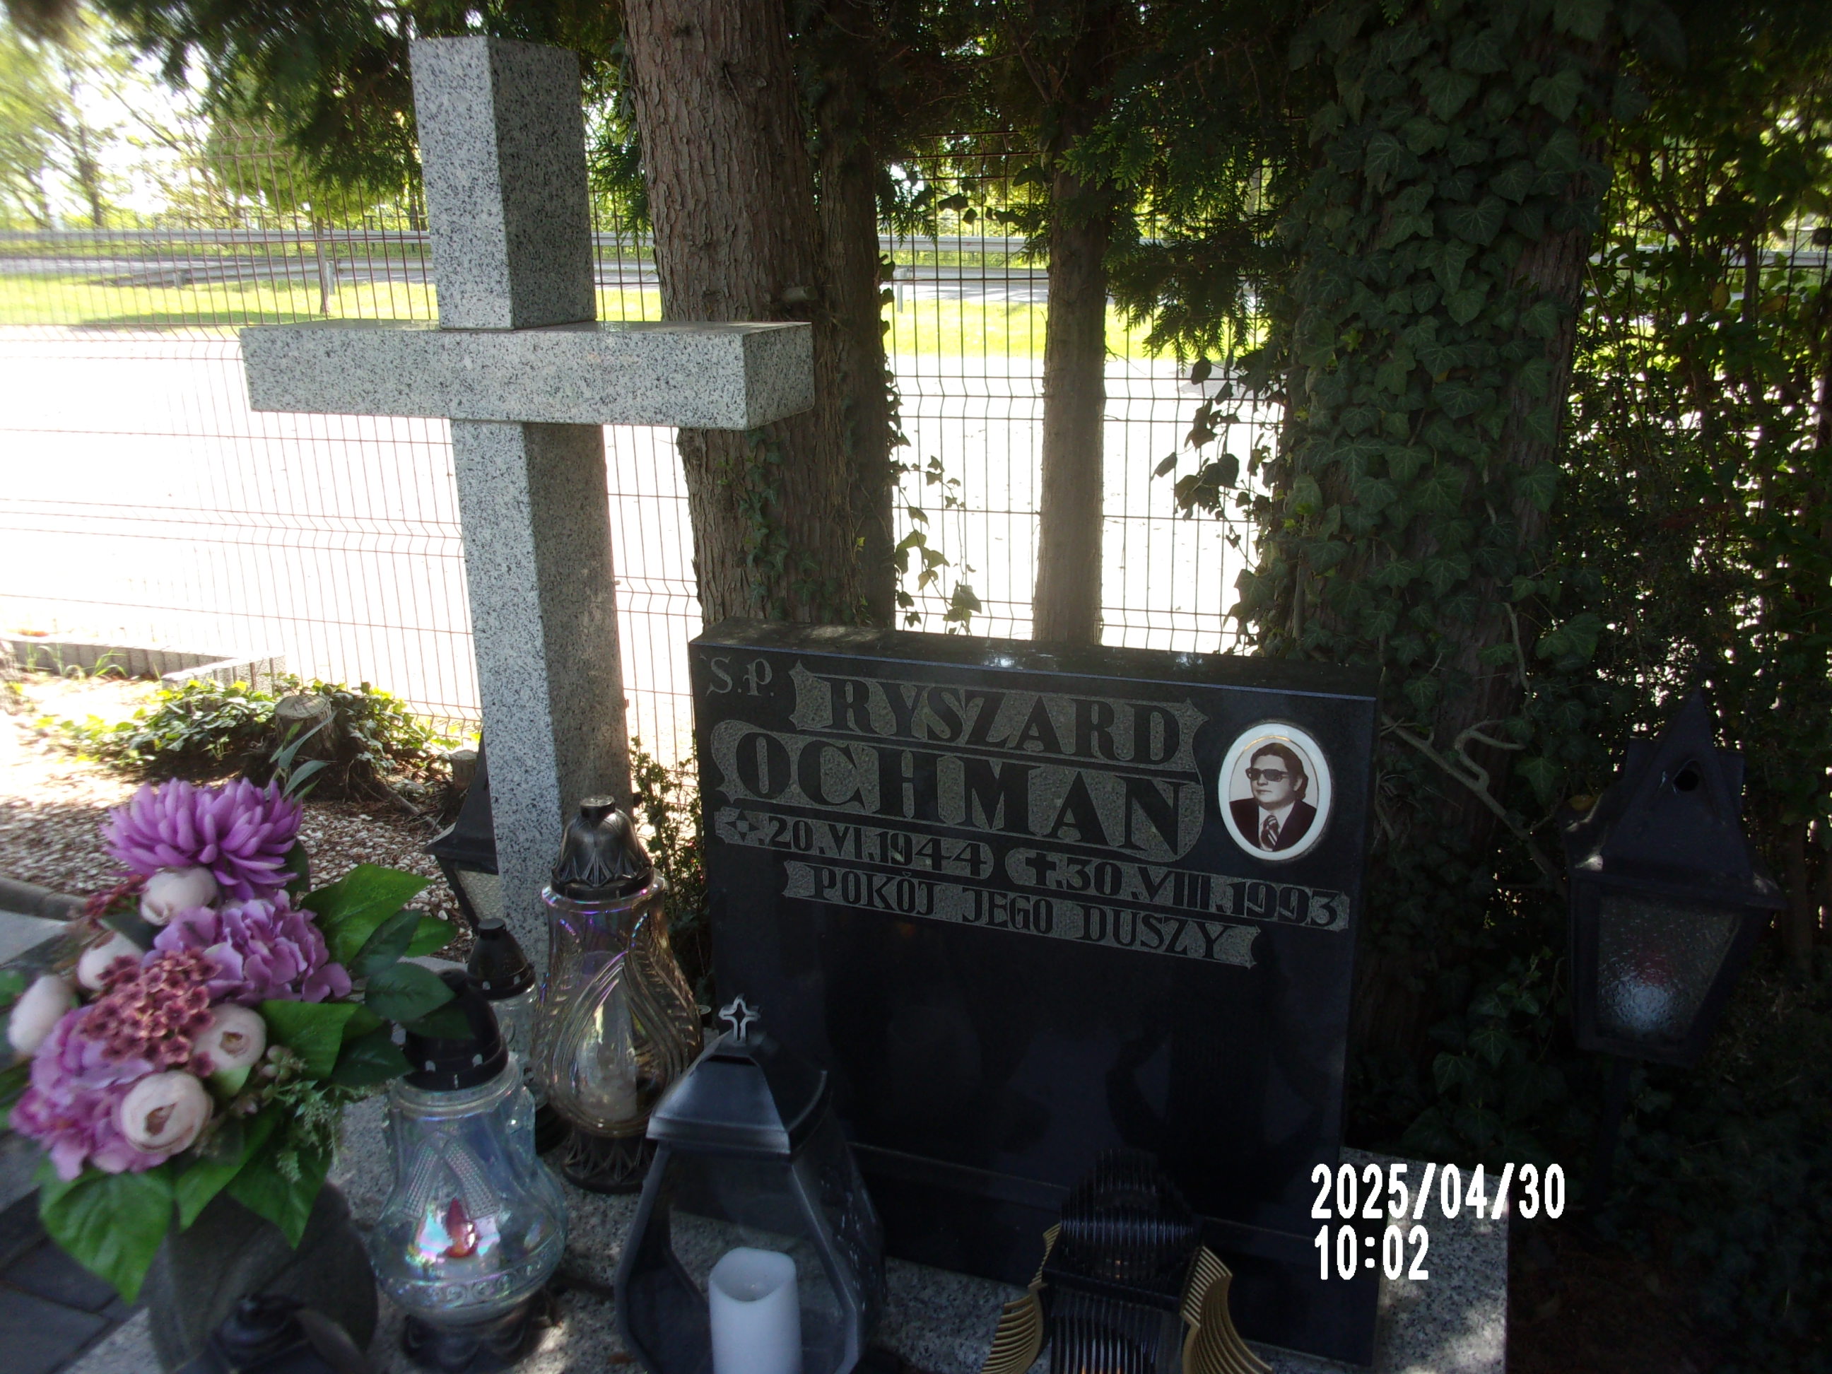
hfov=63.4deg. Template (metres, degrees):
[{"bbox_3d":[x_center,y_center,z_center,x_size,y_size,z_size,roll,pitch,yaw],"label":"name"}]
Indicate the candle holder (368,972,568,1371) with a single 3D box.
[{"bbox_3d":[-0.400,0.417,1.307,0.178,0.352,0.178,5,18,19],"label":"candle holder"}]

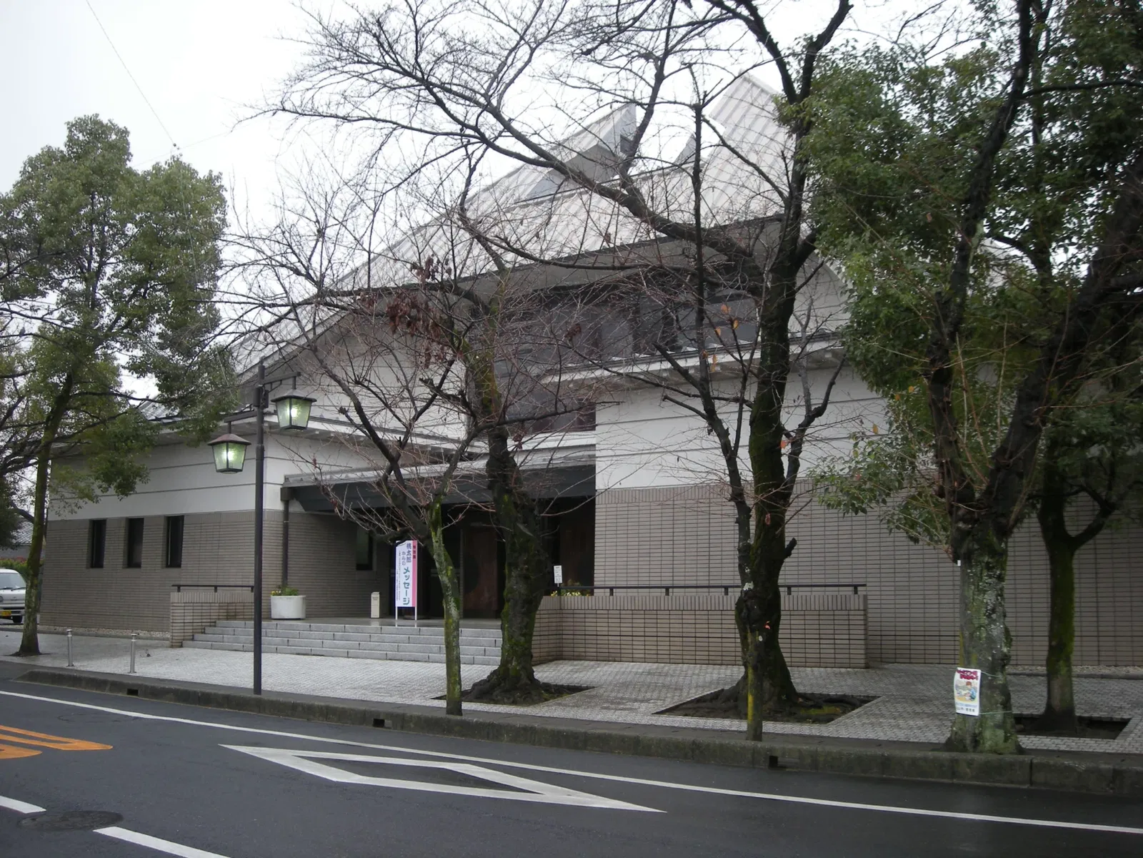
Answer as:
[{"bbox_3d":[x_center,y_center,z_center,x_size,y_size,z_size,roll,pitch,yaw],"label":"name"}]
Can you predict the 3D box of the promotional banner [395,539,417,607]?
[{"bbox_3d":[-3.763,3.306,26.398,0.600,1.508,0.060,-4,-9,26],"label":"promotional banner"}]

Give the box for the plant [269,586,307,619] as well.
[{"bbox_3d":[-6.559,4.009,26.704,0.798,0.764,0.798,2,-8,-14],"label":"plant"}]

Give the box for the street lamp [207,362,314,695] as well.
[{"bbox_3d":[-4.130,1.252,15.174,1.900,4.350,0.450,-7,-11,41],"label":"street lamp"}]

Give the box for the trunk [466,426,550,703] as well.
[{"bbox_3d":[-0.824,1.762,15.203,1.094,3.506,0.950,0,-8,-3],"label":"trunk"}]

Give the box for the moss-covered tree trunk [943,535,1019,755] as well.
[{"bbox_3d":[3.379,1.746,9.600,0.570,1.777,0.550,-3,-8,19],"label":"moss-covered tree trunk"}]

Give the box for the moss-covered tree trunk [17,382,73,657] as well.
[{"bbox_3d":[-10.103,1.663,22.187,0.653,5.339,0.600,4,-9,-24],"label":"moss-covered tree trunk"}]

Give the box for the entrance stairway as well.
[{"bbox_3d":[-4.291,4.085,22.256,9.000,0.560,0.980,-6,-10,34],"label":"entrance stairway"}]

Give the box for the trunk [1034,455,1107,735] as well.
[{"bbox_3d":[4.725,1.524,10.842,0.600,2.531,0.500,-3,-9,23],"label":"trunk"}]

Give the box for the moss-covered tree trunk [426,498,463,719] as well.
[{"bbox_3d":[-1.429,1.999,13.049,0.359,2.374,0.300,1,-8,-6],"label":"moss-covered tree trunk"}]

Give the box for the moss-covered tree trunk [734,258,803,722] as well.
[{"bbox_3d":[2.342,0.655,13.439,0.760,5.269,0.660,-1,-8,10],"label":"moss-covered tree trunk"}]

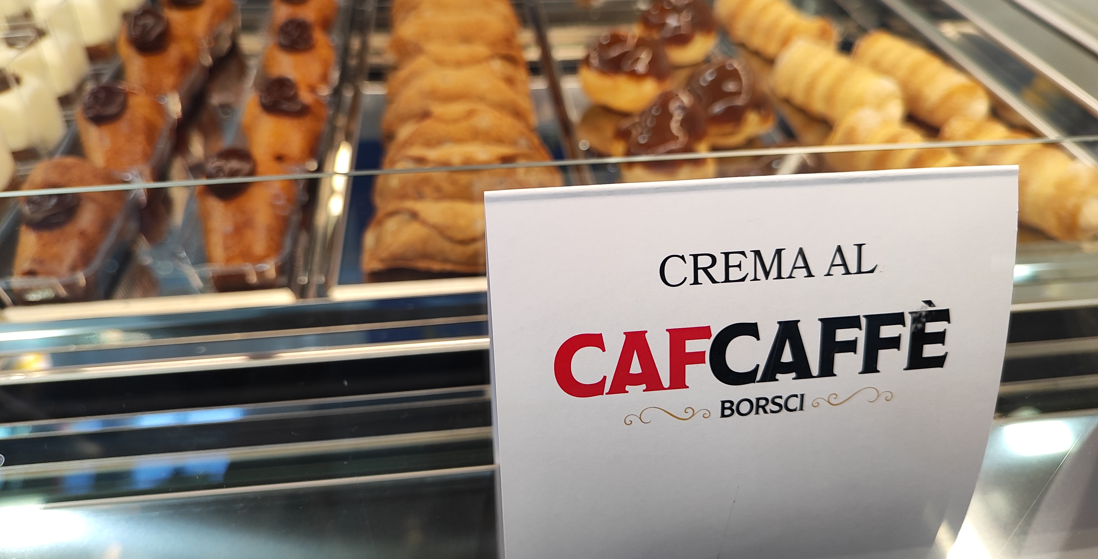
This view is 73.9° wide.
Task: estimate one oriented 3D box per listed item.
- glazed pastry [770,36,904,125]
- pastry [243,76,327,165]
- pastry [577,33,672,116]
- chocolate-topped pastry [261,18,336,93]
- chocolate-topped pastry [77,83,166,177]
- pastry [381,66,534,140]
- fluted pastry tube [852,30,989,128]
[{"bbox_3d":[0.157,-0.110,0.401,0.064,0.029,0.029,33,50,30],"label":"glazed pastry"},{"bbox_3d":[-0.122,-0.072,0.339,0.037,0.041,0.045,-4,42,-6],"label":"pastry"},{"bbox_3d":[0.048,-0.132,0.463,0.055,0.046,0.055,-3,40,-5],"label":"pastry"},{"bbox_3d":[-0.157,-0.139,0.466,0.045,0.047,0.073,-3,40,-5],"label":"chocolate-topped pastry"},{"bbox_3d":[-0.193,-0.067,0.331,0.035,0.041,0.045,-4,42,-6],"label":"chocolate-topped pastry"},{"bbox_3d":[-0.045,-0.087,0.364,0.078,0.035,0.051,-4,42,-6],"label":"pastry"},{"bbox_3d":[0.238,-0.130,0.471,0.036,0.037,0.091,-16,43,-19],"label":"fluted pastry tube"}]

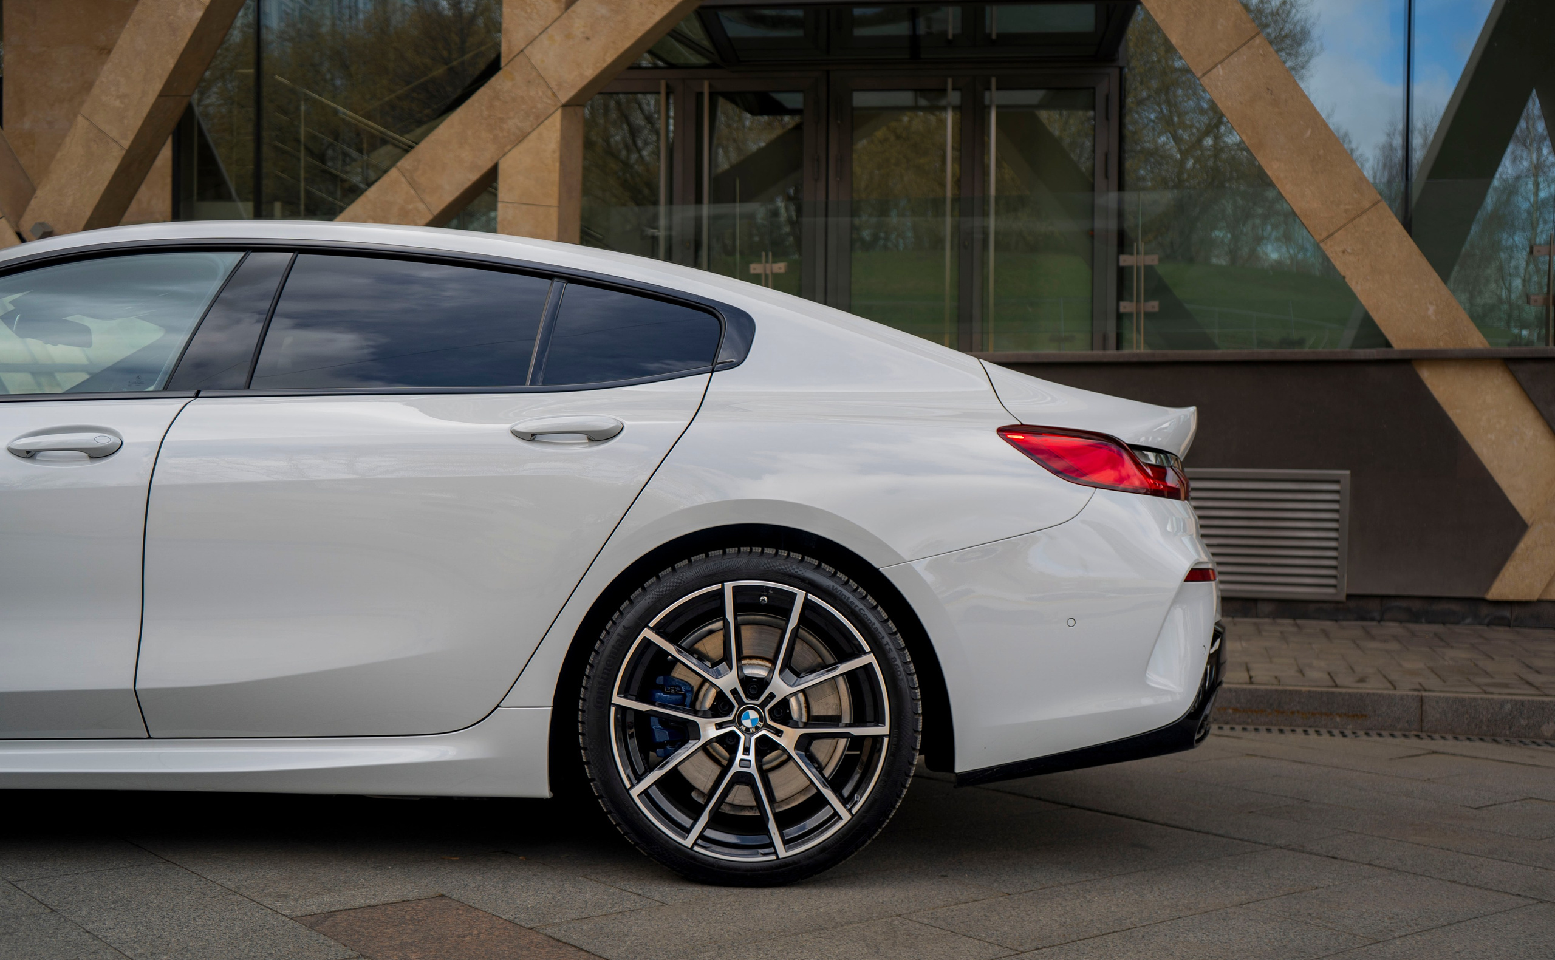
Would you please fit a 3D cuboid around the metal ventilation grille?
[{"bbox_3d":[2.312,0.260,7.595,0.900,0.630,0.060,1,1,15],"label":"metal ventilation grille"}]

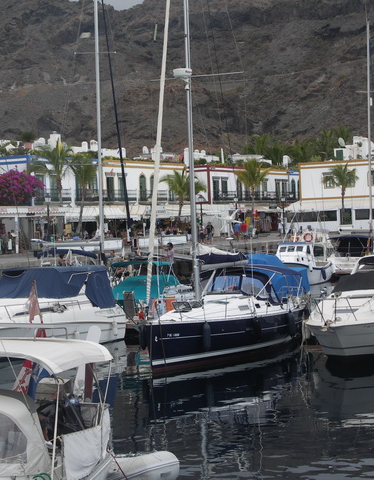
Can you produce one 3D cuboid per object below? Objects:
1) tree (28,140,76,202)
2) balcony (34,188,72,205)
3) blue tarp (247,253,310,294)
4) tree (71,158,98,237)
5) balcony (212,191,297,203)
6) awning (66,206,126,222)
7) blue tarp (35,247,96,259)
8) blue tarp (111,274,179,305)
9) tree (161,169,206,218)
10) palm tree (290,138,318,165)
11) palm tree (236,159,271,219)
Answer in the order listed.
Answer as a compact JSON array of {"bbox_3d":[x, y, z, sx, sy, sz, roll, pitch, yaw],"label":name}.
[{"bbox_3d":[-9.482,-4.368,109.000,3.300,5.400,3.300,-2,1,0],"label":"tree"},{"bbox_3d":[-9.692,-3.125,111.000,1.000,1.100,3.900,-1,1,24],"label":"balcony"},{"bbox_3d":[3.458,1.266,58.000,2.000,1.600,2.400,-2,1,24],"label":"blue tarp"},{"bbox_3d":[-7.693,-2.889,116.031,2.500,6.548,2.500,-2,1,0],"label":"tree"},{"bbox_3d":[7.604,-4.620,164.000,1.300,1.300,23.000,-2,1,24],"label":"balcony"},{"bbox_3d":[-6.782,-1.911,115.000,2.300,1.150,6.000,-1,1,24],"label":"awning"},{"bbox_3d":[-5.182,0.559,66.000,2.200,0.550,1.800,-2,1,24],"label":"blue tarp"},{"bbox_3d":[-1.425,1.777,54.000,2.100,1.100,1.700,-2,1,24],"label":"blue tarp"},{"bbox_3d":[-0.259,-2.980,131.029,3.900,6.252,3.900,-2,1,0],"label":"tree"},{"bbox_3d":[14.630,-6.564,188.055,4.200,11.751,4.200,-2,1,0],"label":"palm tree"},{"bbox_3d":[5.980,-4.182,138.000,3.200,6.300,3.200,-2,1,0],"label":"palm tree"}]

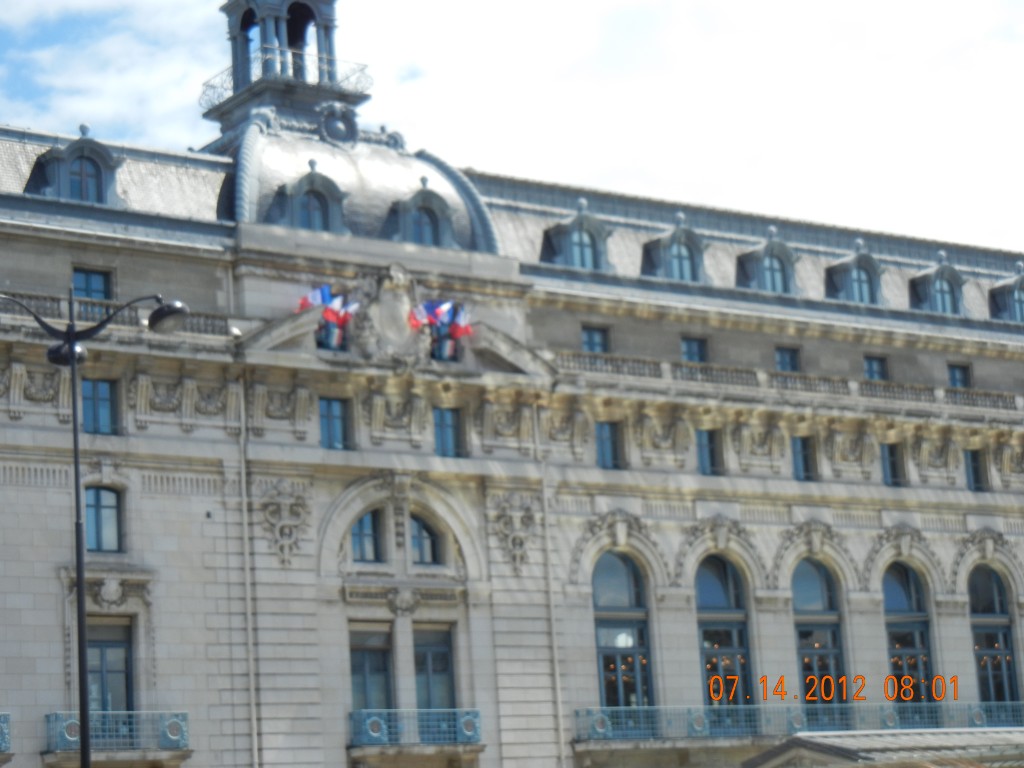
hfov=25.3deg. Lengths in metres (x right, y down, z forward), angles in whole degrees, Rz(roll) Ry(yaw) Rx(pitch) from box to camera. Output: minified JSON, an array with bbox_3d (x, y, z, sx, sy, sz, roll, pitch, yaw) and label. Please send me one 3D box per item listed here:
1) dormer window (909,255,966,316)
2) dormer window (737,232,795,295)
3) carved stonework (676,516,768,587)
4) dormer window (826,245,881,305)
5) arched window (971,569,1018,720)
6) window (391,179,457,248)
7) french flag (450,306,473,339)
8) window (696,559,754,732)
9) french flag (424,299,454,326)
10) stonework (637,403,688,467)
[{"bbox_3d":[16.551,-3.871,89.700,2.420,2.574,1.496,5,-15,-35],"label":"dormer window"},{"bbox_3d":[9.326,-4.487,84.715,2.420,2.574,1.496,5,-15,-35],"label":"dormer window"},{"bbox_3d":[6.802,5.543,74.819,3.800,2.450,0.450,5,-15,-34],"label":"carved stonework"},{"bbox_3d":[12.795,-4.122,85.767,2.343,2.641,1.200,5,-14,-34],"label":"dormer window"},{"bbox_3d":[17.281,9.383,81.716,2.201,5.917,0.350,5,-15,-34],"label":"arched window"},{"bbox_3d":[-3.399,-6.014,82.271,2.350,2.680,1.400,5,-16,-34],"label":"window"},{"bbox_3d":[-1.549,-1.889,69.915,0.806,1.013,0.400,5,-15,-34],"label":"french flag"},{"bbox_3d":[7.844,9.551,84.522,2.750,6.700,0.450,5,-16,-34],"label":"window"},{"bbox_3d":[-2.269,-2.242,71.734,0.950,0.945,0.450,5,-14,-34],"label":"french flag"},{"bbox_3d":[5.128,1.743,76.738,1.900,2.062,0.550,5,-14,-34],"label":"stonework"}]

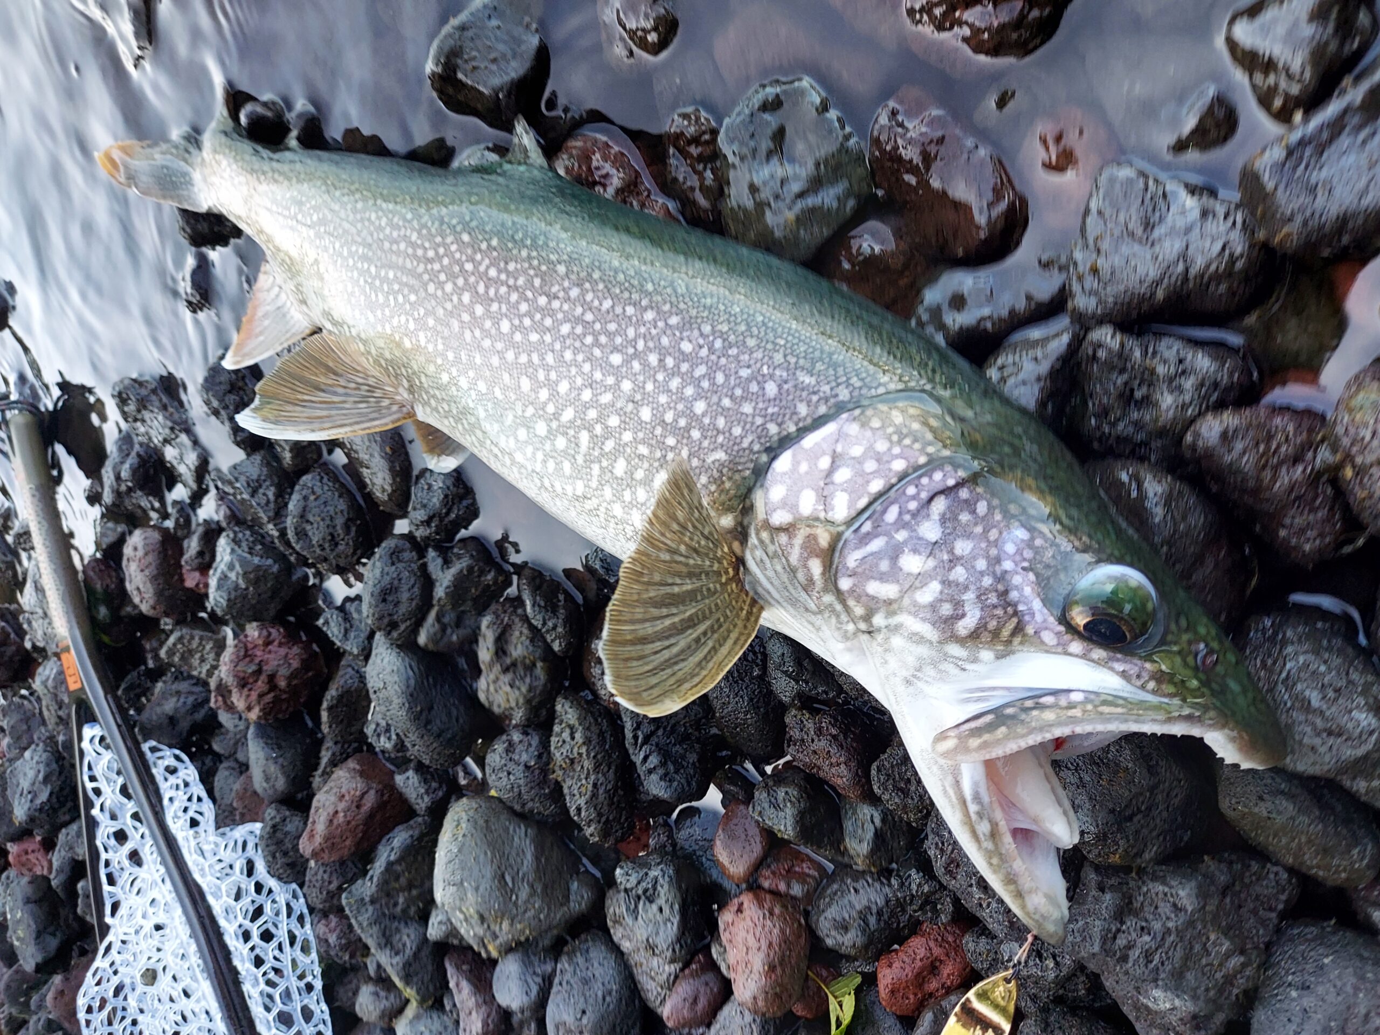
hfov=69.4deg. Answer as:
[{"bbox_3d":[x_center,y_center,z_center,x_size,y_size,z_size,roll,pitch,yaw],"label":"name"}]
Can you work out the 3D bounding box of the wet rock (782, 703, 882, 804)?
[{"bbox_3d":[0.059,0.099,0.417,0.042,0.033,0.040,0,90,38],"label":"wet rock"}]

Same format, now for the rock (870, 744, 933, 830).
[{"bbox_3d":[0.076,0.096,0.351,0.026,0.022,0.031,-42,65,32],"label":"rock"}]

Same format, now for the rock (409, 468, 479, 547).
[{"bbox_3d":[-0.140,-0.006,0.568,0.044,0.035,0.044,0,90,38],"label":"rock"}]

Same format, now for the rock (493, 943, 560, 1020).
[{"bbox_3d":[-0.083,0.234,0.502,0.036,0.029,0.036,0,90,38],"label":"rock"}]

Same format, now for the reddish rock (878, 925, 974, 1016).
[{"bbox_3d":[0.078,0.152,0.334,0.028,0.027,0.041,51,120,28],"label":"reddish rock"}]

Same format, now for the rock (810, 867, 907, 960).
[{"bbox_3d":[0.067,0.158,0.399,0.042,0.032,0.034,-29,77,34],"label":"rock"}]

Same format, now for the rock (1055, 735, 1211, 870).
[{"bbox_3d":[0.147,0.093,0.336,0.054,0.042,0.046,-44,68,30],"label":"rock"}]

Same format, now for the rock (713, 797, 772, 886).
[{"bbox_3d":[0.021,0.130,0.400,0.022,0.021,0.034,-2,89,40],"label":"rock"}]

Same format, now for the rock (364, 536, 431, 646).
[{"bbox_3d":[-0.156,0.039,0.532,0.036,0.036,0.058,-6,86,40],"label":"rock"}]

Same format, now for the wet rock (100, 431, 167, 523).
[{"bbox_3d":[-0.408,-0.030,0.730,0.041,0.041,0.069,0,94,36],"label":"wet rock"}]

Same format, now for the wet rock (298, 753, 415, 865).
[{"bbox_3d":[-0.183,0.159,0.545,0.076,0.051,0.054,-50,61,29],"label":"wet rock"}]

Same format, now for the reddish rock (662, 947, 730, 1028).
[{"bbox_3d":[0.002,0.191,0.403,0.027,0.026,0.040,46,118,30],"label":"reddish rock"}]

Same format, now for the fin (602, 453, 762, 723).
[{"bbox_3d":[-0.003,0.028,0.333,0.051,0.020,0.080,39,112,17],"label":"fin"}]

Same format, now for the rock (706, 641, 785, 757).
[{"bbox_3d":[0.022,0.072,0.399,0.032,0.031,0.049,-23,76,38],"label":"rock"}]

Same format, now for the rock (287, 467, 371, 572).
[{"bbox_3d":[-0.211,0.000,0.582,0.049,0.044,0.065,-28,73,37],"label":"rock"}]

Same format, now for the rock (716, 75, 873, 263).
[{"bbox_3d":[0.045,-0.154,0.441,0.073,0.049,0.079,0,90,38],"label":"rock"}]

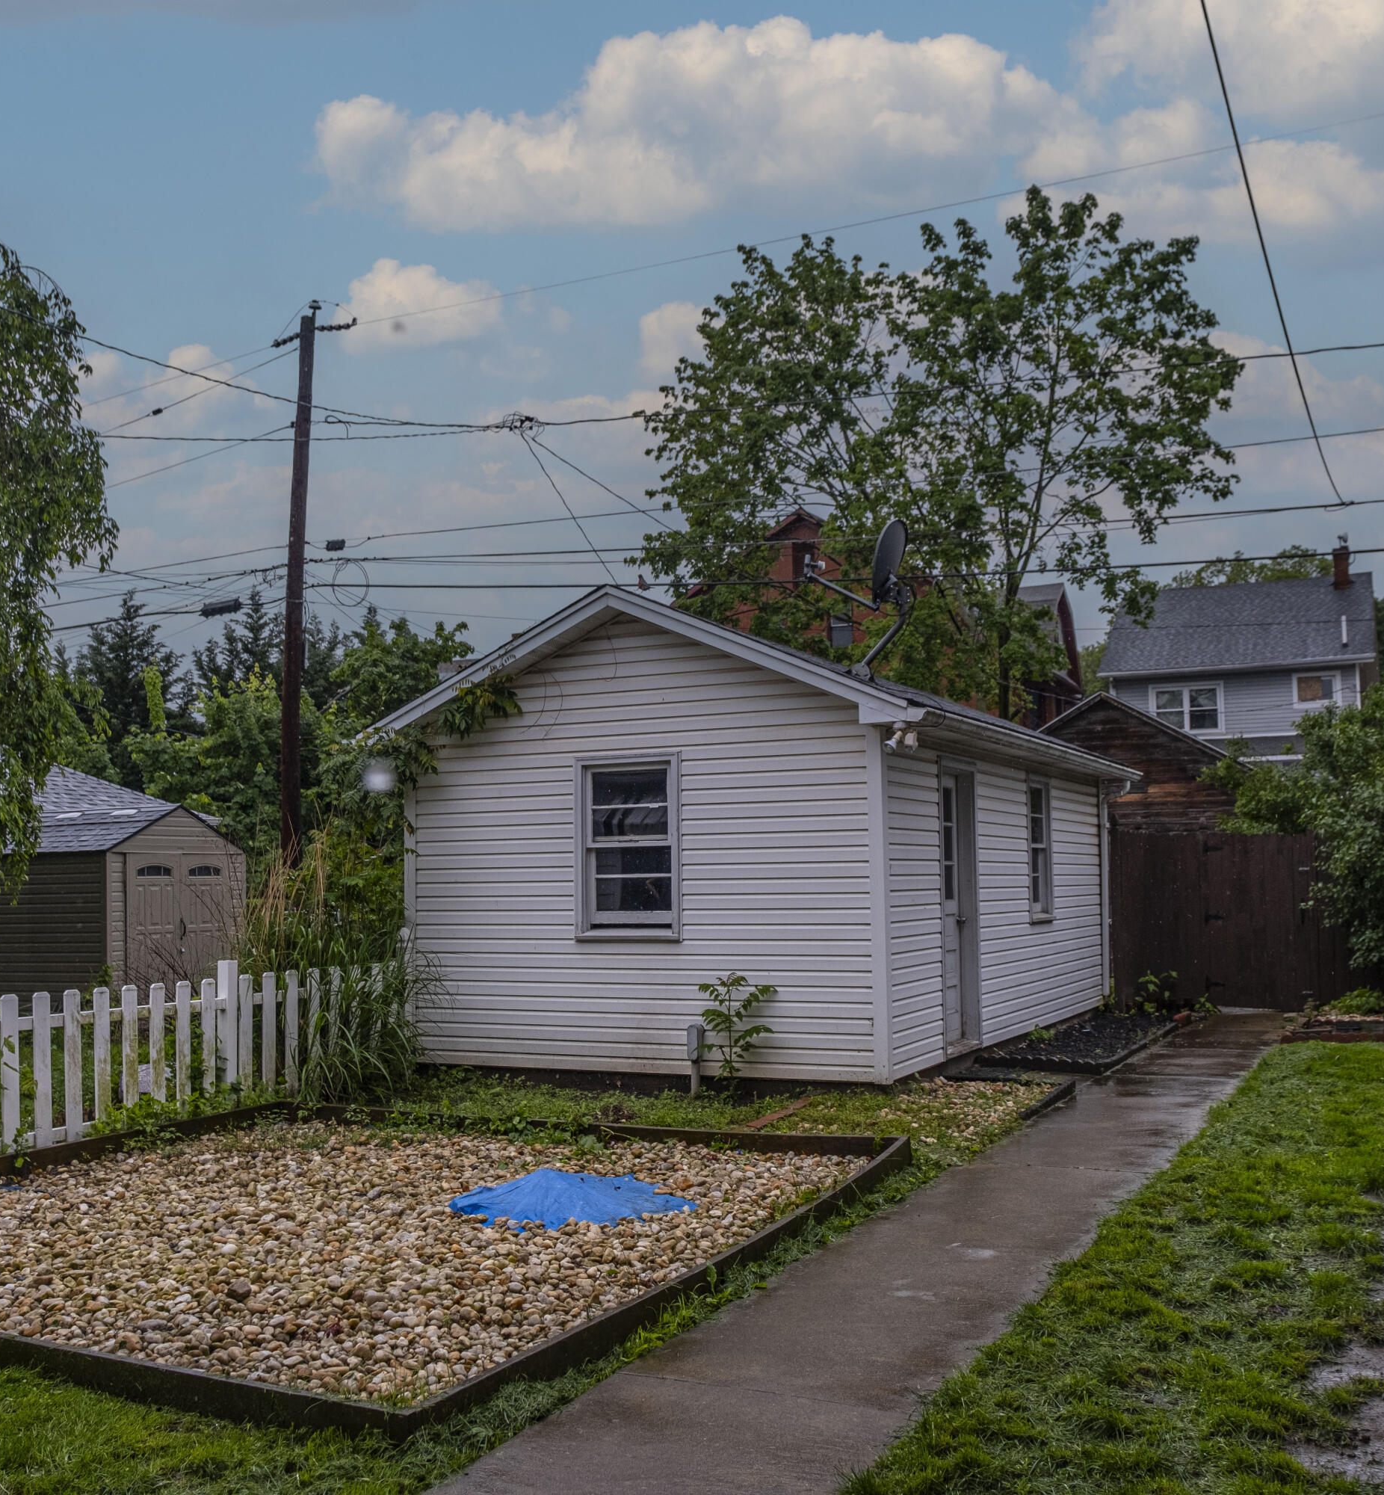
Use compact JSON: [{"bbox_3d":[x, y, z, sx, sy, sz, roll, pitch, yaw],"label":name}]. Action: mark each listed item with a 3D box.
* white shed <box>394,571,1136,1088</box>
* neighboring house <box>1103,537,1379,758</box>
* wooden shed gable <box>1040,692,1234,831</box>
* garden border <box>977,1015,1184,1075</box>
[{"bbox_3d":[1.100,0.872,17.513,4.284,3.439,8.615,-2,-4,21],"label":"white shed"},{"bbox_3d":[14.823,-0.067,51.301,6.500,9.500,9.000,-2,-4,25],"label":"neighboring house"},{"bbox_3d":[5.998,1.252,26.698,4.300,3.558,5.000,-2,-4,22],"label":"wooden shed gable"},{"bbox_3d":[3.466,2.478,17.032,0.970,0.130,5.200,-2,-4,21],"label":"garden border"}]

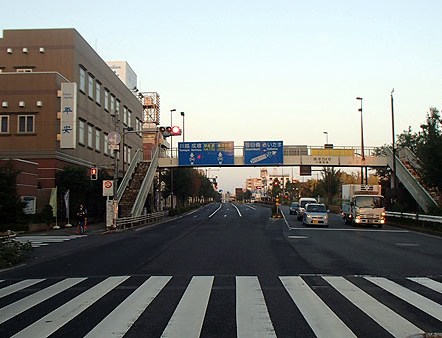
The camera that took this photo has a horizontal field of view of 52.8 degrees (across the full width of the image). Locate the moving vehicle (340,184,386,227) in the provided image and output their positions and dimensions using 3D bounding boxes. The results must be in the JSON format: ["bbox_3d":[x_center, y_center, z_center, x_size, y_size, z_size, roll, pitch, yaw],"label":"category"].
[{"bbox_3d":[9.505,2.505,30.281,1.970,2.800,4.950,-1,-4,6],"label":"moving vehicle"}]

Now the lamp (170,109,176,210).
[{"bbox_3d":[-5.511,-0.819,50.422,0.750,12.200,0.350,-1,-4,2],"label":"lamp"}]

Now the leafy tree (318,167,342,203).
[{"bbox_3d":[16.508,2.802,67.487,4.200,7.300,4.200,-1,-4,2],"label":"leafy tree"}]

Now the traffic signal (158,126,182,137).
[{"bbox_3d":[-3.103,-2.304,27.377,1.350,0.520,0.420,-1,-4,2],"label":"traffic signal"}]

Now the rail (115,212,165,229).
[{"bbox_3d":[-5.959,3.859,34.817,0.200,0.780,16.500,-1,-4,2],"label":"rail"}]

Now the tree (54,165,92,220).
[{"bbox_3d":[-10.045,1.816,30.451,2.300,3.950,2.300,0,-4,0],"label":"tree"}]

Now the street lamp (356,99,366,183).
[{"bbox_3d":[13.241,-1.009,42.204,0.850,11.650,0.320,0,-4,0],"label":"street lamp"}]

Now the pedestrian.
[{"bbox_3d":[-6.953,2.529,22.371,0.520,1.530,0.420,0,-4,0],"label":"pedestrian"}]

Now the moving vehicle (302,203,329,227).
[{"bbox_3d":[6.333,3.118,30.038,1.500,1.530,3.400,-1,-4,6],"label":"moving vehicle"}]

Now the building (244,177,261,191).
[{"bbox_3d":[21.953,15.683,305.702,12.000,19.000,12.000,0,-4,0],"label":"building"}]

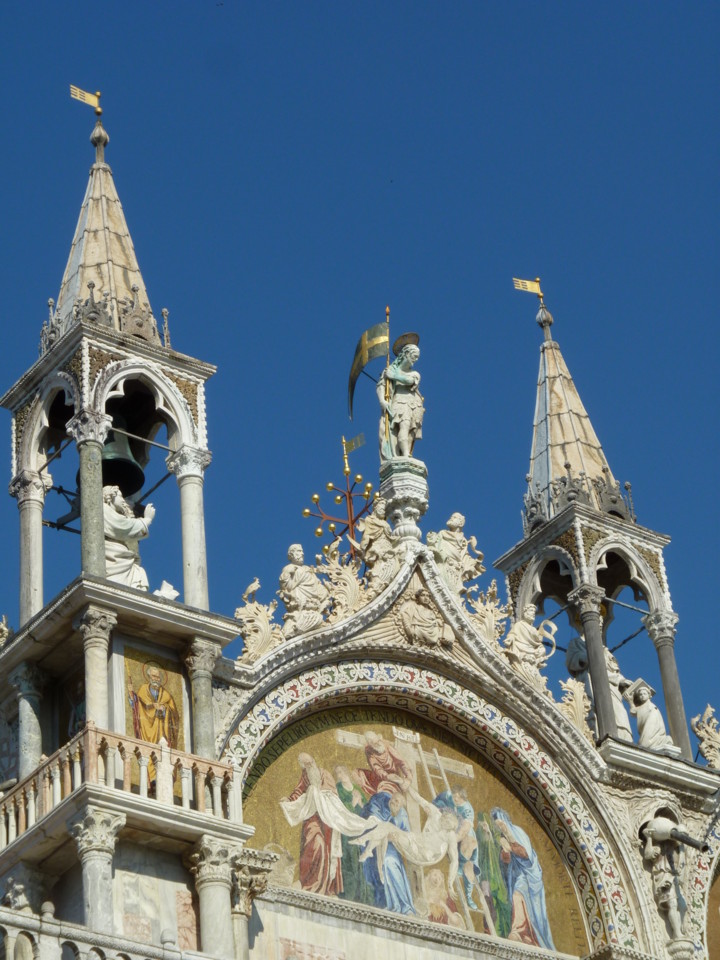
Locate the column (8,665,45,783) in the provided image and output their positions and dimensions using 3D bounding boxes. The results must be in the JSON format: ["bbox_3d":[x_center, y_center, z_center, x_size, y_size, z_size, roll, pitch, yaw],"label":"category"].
[{"bbox_3d":[-4.250,3.536,33.577,0.395,2.567,0.395,19,-41,-32],"label":"column"}]

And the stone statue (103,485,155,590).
[{"bbox_3d":[-3.058,0.904,33.327,0.800,2.000,0.750,-23,-37,24],"label":"stone statue"}]

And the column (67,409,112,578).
[{"bbox_3d":[-3.348,0.339,32.644,0.430,2.500,0.430,19,-41,-31],"label":"column"}]

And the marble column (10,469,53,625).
[{"bbox_3d":[-4.433,1.148,35.254,0.474,2.678,0.474,19,-41,-32],"label":"marble column"}]

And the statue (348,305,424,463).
[{"bbox_3d":[0.439,-1.225,39.513,0.790,2.686,1.106,19,-41,-32],"label":"statue"}]

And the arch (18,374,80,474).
[{"bbox_3d":[-4.138,-0.853,35.929,0.332,1.327,1.619,19,-41,-32],"label":"arch"}]

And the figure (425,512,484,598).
[{"bbox_3d":[1.327,1.026,36.174,0.780,1.420,0.550,19,-41,-31],"label":"figure"}]

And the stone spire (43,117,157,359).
[{"bbox_3d":[-3.561,-3.246,36.307,1.500,4.800,1.500,19,-41,-31],"label":"stone spire"}]

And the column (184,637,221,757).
[{"bbox_3d":[-1.983,3.228,33.463,0.395,2.567,0.395,19,-41,-32],"label":"column"}]

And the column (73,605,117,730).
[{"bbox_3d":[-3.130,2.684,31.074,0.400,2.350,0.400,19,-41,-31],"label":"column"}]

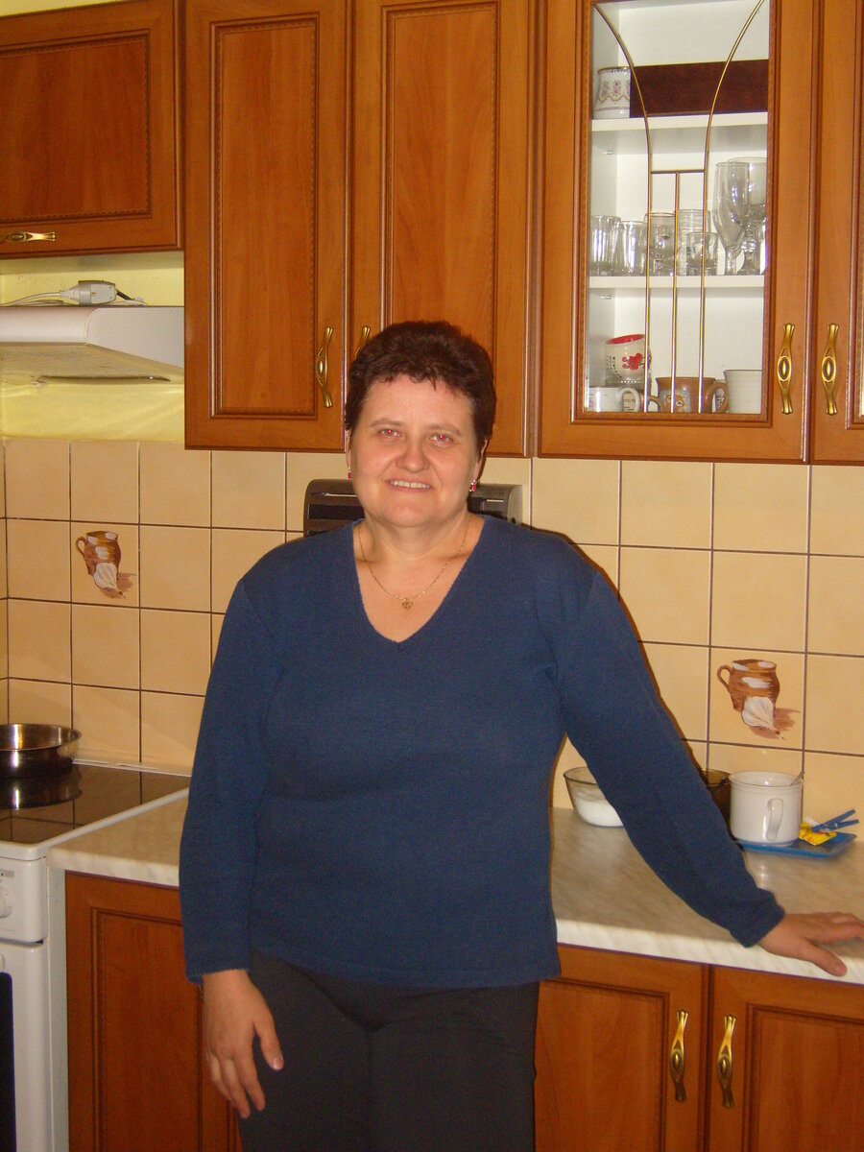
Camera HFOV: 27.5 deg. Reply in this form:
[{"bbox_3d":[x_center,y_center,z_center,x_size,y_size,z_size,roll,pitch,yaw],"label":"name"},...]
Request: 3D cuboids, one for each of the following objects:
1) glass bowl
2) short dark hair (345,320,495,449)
[{"bbox_3d":[0.282,0.353,2.772,0.147,0.078,0.147,0,6,0],"label":"glass bowl"},{"bbox_3d":[-0.014,-0.226,2.174,0.182,0.180,0.205,4,6,5],"label":"short dark hair"}]

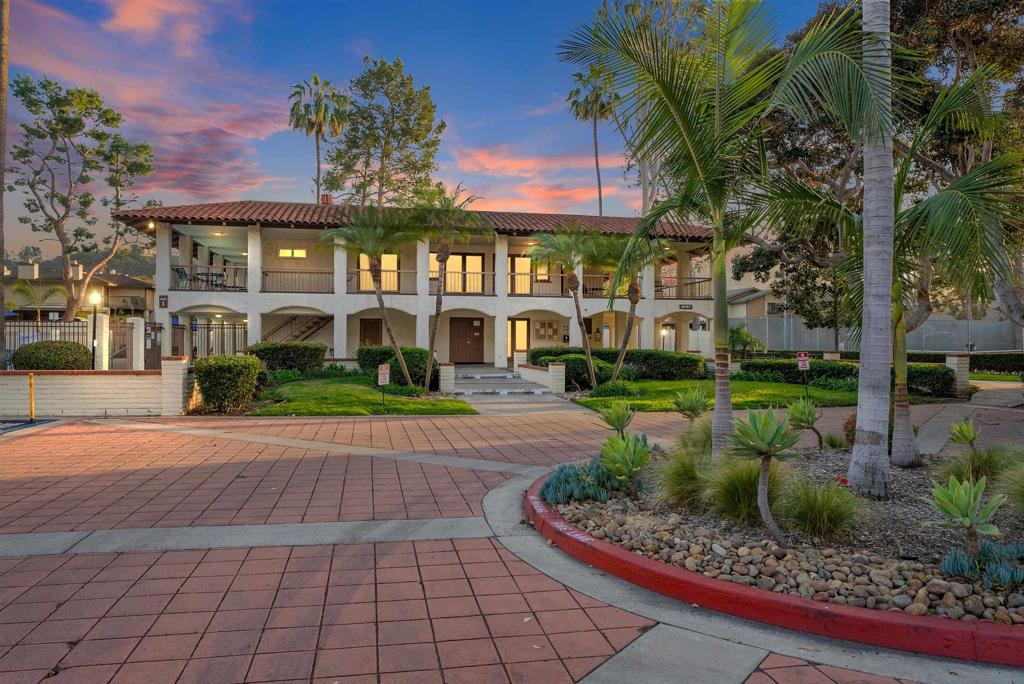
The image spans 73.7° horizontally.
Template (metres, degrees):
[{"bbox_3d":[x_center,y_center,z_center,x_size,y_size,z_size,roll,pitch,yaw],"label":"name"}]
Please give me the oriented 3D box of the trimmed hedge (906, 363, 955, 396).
[{"bbox_3d":[13.450,1.300,22.700,0.950,0.970,2.200,0,0,-12],"label":"trimmed hedge"}]

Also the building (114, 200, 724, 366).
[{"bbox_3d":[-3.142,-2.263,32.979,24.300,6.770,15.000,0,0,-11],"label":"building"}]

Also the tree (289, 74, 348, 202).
[{"bbox_3d":[-13.316,-8.600,47.000,4.100,19.700,4.100,0,0,-12],"label":"tree"}]

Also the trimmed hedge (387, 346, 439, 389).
[{"bbox_3d":[-3.192,0.846,21.800,1.650,1.300,1.800,0,0,-12],"label":"trimmed hedge"}]

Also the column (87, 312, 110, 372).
[{"bbox_3d":[-13.450,0.100,22.300,0.470,2.040,0.470,0,0,-12],"label":"column"}]

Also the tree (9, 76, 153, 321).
[{"bbox_3d":[-20.700,-5.850,33.000,6.600,13.900,6.400,0,0,-12],"label":"tree"}]

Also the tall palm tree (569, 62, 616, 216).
[{"bbox_3d":[5.652,-8.627,46.049,3.600,19.800,3.600,0,0,-11],"label":"tall palm tree"}]

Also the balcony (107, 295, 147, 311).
[{"bbox_3d":[-32.556,-3.384,58.019,3.000,1.250,1.500,0,0,-17],"label":"balcony"}]

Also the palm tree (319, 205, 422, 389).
[{"bbox_3d":[-4.413,-1.435,21.300,3.119,5.582,2.900,0,0,0],"label":"palm tree"}]

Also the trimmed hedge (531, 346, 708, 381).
[{"bbox_3d":[3.784,0.742,24.600,6.245,1.144,1.300,0,0,-12],"label":"trimmed hedge"}]

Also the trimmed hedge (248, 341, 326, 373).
[{"bbox_3d":[-7.512,0.501,22.900,2.431,1.098,1.200,0,0,-12],"label":"trimmed hedge"}]

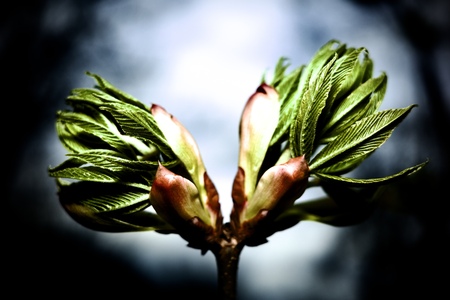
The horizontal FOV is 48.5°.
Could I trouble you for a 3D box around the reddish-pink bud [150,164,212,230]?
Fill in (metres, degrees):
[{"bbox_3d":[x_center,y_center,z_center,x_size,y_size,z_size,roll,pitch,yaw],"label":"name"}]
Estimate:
[{"bbox_3d":[-0.017,0.019,0.200,0.014,0.032,0.013,-35,11,0],"label":"reddish-pink bud"}]

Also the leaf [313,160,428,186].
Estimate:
[{"bbox_3d":[0.058,0.009,0.200,0.046,0.008,0.014,-4,14,3],"label":"leaf"}]

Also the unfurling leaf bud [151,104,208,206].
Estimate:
[{"bbox_3d":[-0.018,0.003,0.206,0.012,0.045,0.012,-25,0,0],"label":"unfurling leaf bud"}]

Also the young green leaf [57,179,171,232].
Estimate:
[{"bbox_3d":[-0.045,0.023,0.205,0.045,0.016,0.018,5,22,0],"label":"young green leaf"}]

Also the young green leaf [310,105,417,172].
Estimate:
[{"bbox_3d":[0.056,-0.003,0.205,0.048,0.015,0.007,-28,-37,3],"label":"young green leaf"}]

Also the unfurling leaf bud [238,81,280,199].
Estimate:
[{"bbox_3d":[0.014,-0.004,0.206,0.014,0.048,0.013,7,0,0],"label":"unfurling leaf bud"}]

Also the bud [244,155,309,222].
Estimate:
[{"bbox_3d":[0.022,0.017,0.200,0.013,0.033,0.013,39,11,0],"label":"bud"}]

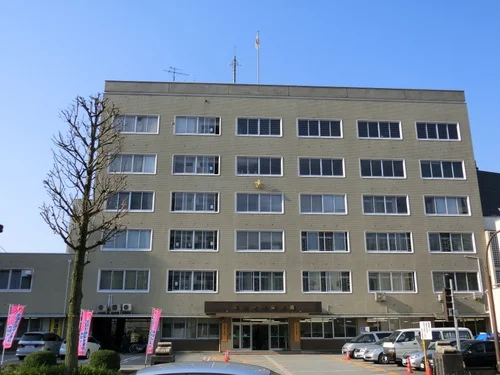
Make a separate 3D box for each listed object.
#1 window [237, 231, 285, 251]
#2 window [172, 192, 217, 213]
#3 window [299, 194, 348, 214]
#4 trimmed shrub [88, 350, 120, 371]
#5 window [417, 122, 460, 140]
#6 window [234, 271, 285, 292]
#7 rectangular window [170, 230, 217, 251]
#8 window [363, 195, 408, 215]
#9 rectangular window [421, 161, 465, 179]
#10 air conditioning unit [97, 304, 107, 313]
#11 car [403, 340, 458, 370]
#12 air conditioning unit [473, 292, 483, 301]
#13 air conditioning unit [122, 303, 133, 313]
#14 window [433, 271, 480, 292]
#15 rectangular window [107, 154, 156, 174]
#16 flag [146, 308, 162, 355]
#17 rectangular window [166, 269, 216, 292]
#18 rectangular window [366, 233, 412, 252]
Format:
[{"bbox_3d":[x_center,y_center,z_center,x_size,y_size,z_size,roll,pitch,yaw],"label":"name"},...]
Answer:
[{"bbox_3d":[0.910,4.893,44.812,4.464,1.972,0.200,1,-17,-4],"label":"window"},{"bbox_3d":[-4.948,1.331,44.346,4.431,1.907,0.200,1,-17,-3],"label":"window"},{"bbox_3d":[7.115,1.645,47.406,4.540,1.970,0.200,1,-17,-3],"label":"window"},{"bbox_3d":[-5.660,6.745,19.055,1.220,0.850,1.220,1,-17,-3],"label":"trimmed shrub"},{"bbox_3d":[19.694,-5.849,51.237,4.680,2.090,0.150,1,-17,-3],"label":"window"},{"bbox_3d":[0.901,8.155,42.681,4.431,1.907,0.200,1,-17,-3],"label":"window"},{"bbox_3d":[-5.242,5.017,46.357,4.680,2.070,0.150,1,-17,-3],"label":"rectangular window"},{"bbox_3d":[13.468,1.756,48.539,4.680,2.060,0.150,1,-17,-3],"label":"window"},{"bbox_3d":[19.384,-1.749,49.233,4.540,1.970,0.200,1,-17,-3],"label":"rectangular window"},{"bbox_3d":[-12.232,10.064,40.645,0.820,0.660,0.320,1,-17,-3],"label":"air conditioning unit"},{"bbox_3d":[9.959,8.179,24.229,4.450,1.460,1.720,1,-17,-3],"label":"car"},{"bbox_3d":[21.321,10.193,45.965,0.800,0.600,0.320,1,-17,-3],"label":"air conditioning unit"},{"bbox_3d":[-10.455,10.321,42.033,0.810,0.660,0.310,1,-17,-4],"label":"air conditioning unit"},{"bbox_3d":[18.859,8.662,44.875,4.464,1.981,0.200,1,-17,-4],"label":"window"},{"bbox_3d":[-10.792,-2.171,45.018,4.431,1.907,0.200,1,-17,-3],"label":"rectangular window"},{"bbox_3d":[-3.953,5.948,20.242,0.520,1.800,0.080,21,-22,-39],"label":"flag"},{"bbox_3d":[-5.236,8.643,45.260,4.680,2.090,0.150,1,-17,-3],"label":"rectangular window"},{"bbox_3d":[12.871,5.087,45.548,4.464,1.972,0.200,1,-17,-4],"label":"rectangular window"}]

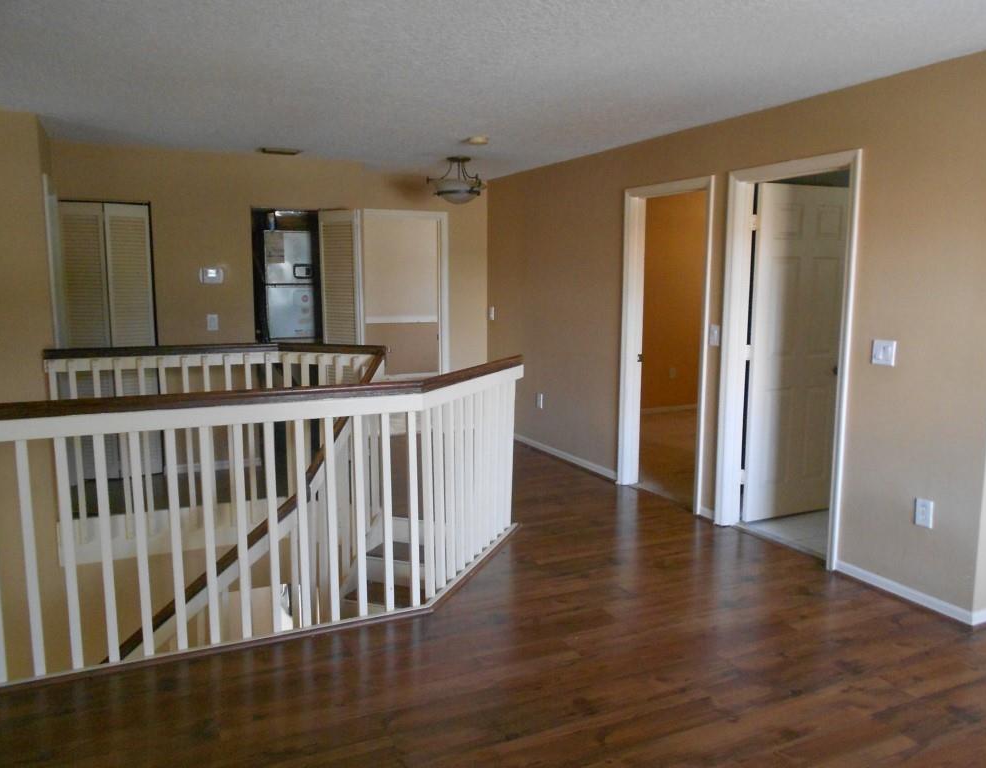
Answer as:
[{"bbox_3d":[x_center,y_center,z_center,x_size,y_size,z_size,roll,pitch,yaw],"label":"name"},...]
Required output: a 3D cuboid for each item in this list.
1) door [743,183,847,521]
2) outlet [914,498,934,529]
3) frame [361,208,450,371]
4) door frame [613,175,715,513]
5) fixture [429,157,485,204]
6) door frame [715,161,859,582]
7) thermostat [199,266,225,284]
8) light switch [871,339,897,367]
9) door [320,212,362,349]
[{"bbox_3d":[1.882,-0.177,4.766,0.762,2.035,0.040,-4,9,-25],"label":"door"},{"bbox_3d":[1.961,0.590,3.501,0.010,0.118,0.078,-4,9,-25],"label":"outlet"},{"bbox_3d":[-0.858,-0.552,7.283,0.910,2.115,0.140,-4,9,-25],"label":"frame"},{"bbox_3d":[1.176,-0.261,5.169,0.145,2.118,0.923,-4,9,-25],"label":"door frame"},{"bbox_3d":[-0.267,-1.568,5.973,0.450,0.355,0.450,0,8,0],"label":"fixture"},{"bbox_3d":[1.623,-0.133,4.249,0.145,2.118,0.905,-4,9,-25],"label":"door frame"},{"bbox_3d":[-2.119,-0.814,5.810,0.157,0.116,0.030,-4,9,-25],"label":"thermostat"},{"bbox_3d":[1.847,-0.146,3.638,0.012,0.115,0.118,-4,9,-25],"label":"light switch"},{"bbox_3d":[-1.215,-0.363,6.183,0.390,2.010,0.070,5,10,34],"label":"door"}]

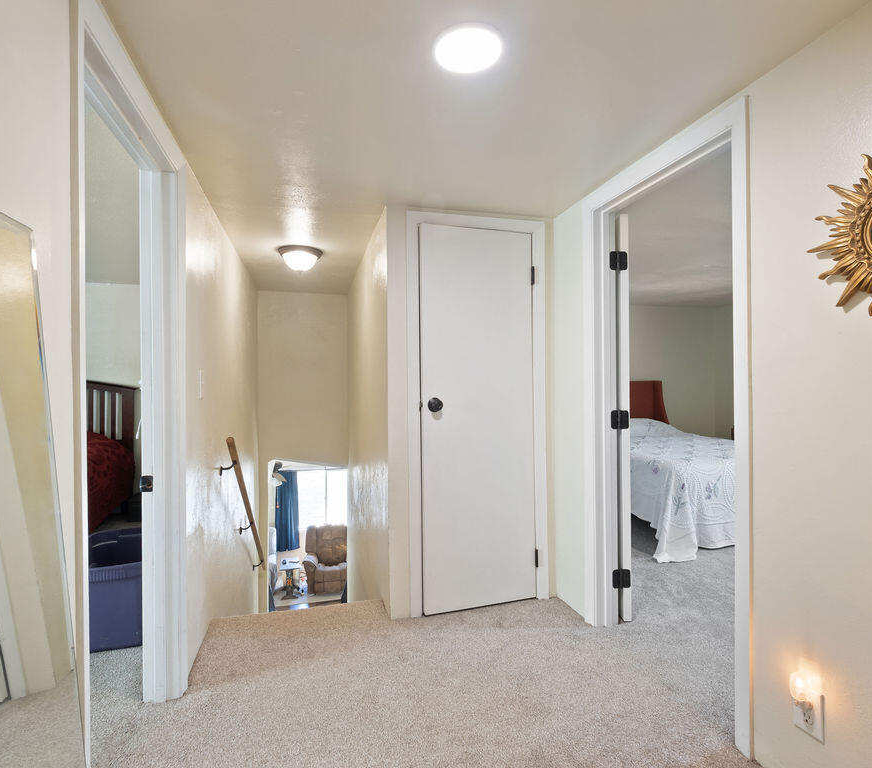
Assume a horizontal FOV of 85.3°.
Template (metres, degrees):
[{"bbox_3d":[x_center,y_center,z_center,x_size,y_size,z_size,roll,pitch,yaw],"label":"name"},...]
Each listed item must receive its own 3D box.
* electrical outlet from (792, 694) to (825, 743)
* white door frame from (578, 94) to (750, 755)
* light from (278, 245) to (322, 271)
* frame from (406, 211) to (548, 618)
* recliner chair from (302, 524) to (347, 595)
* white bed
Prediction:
[{"bbox_3d":[1.006,0.884,1.282,0.015,0.123,0.078,0,0,-15],"label":"electrical outlet"},{"bbox_3d":[0.906,0.134,1.912,0.140,2.060,0.885,0,0,-15],"label":"white door frame"},{"bbox_3d":[-0.923,-0.832,3.231,0.300,0.138,0.300,0,0,-15],"label":"light"},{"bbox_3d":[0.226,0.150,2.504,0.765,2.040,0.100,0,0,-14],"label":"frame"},{"bbox_3d":[-1.852,3.174,8.683,1.000,1.010,0.930,0,0,-7],"label":"recliner chair"},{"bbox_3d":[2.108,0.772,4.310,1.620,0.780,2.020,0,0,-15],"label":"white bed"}]

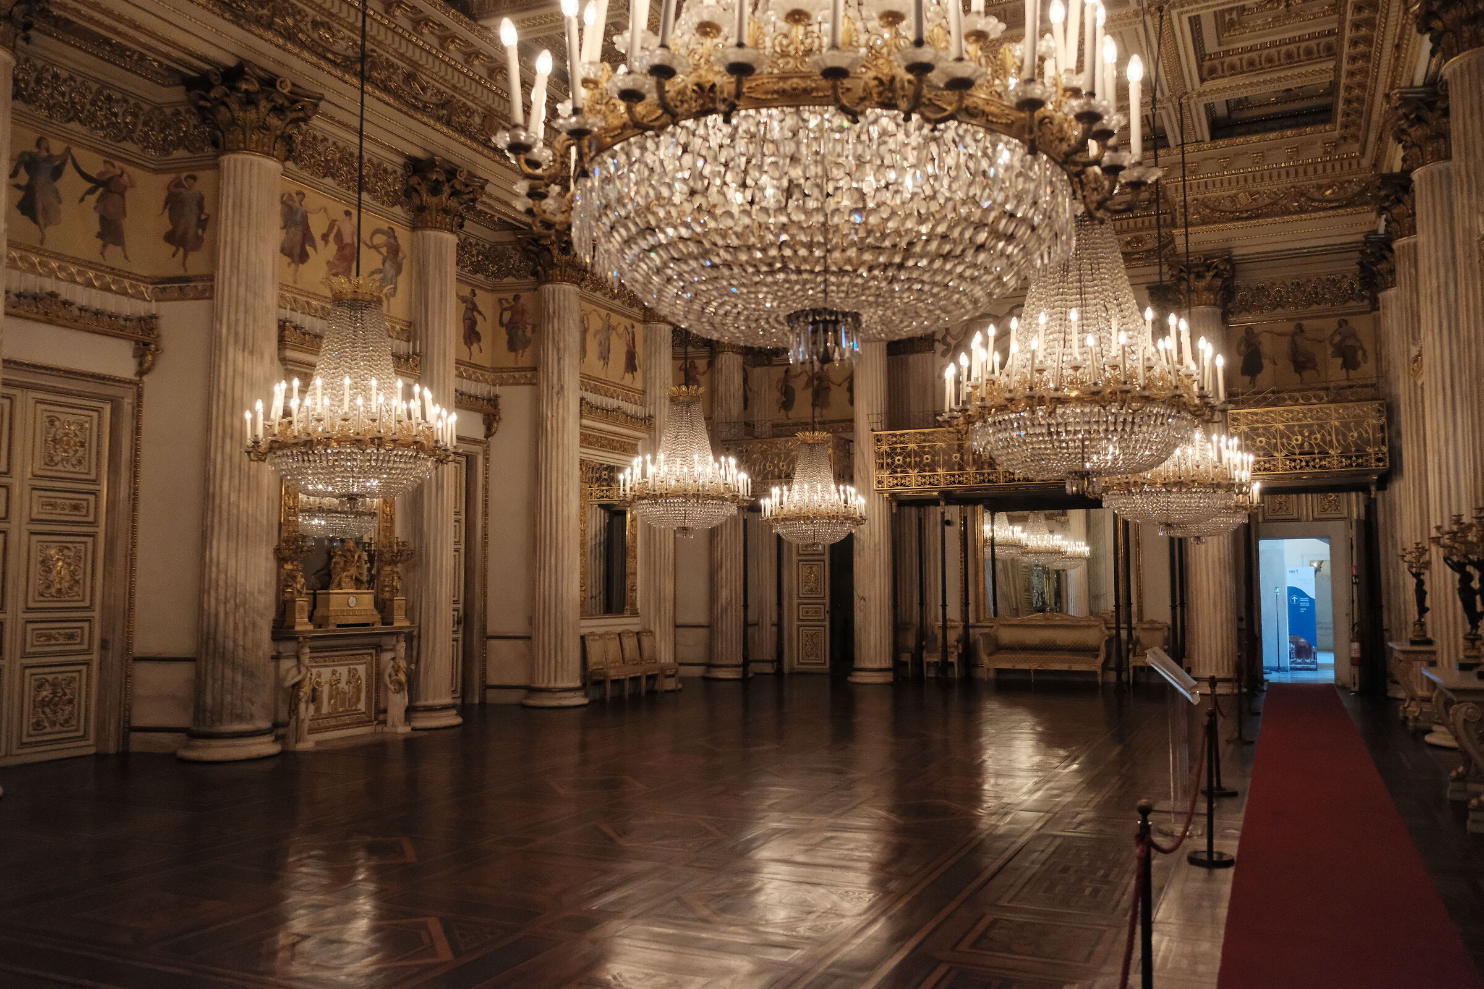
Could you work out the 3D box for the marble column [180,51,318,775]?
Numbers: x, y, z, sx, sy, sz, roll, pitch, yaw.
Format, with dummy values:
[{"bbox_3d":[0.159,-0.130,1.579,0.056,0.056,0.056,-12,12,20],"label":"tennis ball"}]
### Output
[{"bbox_3d":[-5.199,-0.846,11.581,0.988,6.975,0.988,-2,-5,26],"label":"marble column"}]

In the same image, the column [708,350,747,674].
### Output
[{"bbox_3d":[-0.251,0.353,21.102,0.923,6.118,0.923,0,-5,0],"label":"column"}]

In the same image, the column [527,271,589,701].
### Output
[{"bbox_3d":[-2.674,-0.043,16.229,0.923,6.118,0.923,0,-5,0],"label":"column"}]

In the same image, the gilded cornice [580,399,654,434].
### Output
[{"bbox_3d":[-2.023,-1.208,17.743,0.300,0.330,2.100,-3,-5,26],"label":"gilded cornice"}]

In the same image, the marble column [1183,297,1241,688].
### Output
[{"bbox_3d":[7.469,0.077,17.810,0.923,6.118,0.923,-2,-5,26],"label":"marble column"}]

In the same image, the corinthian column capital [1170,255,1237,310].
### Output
[{"bbox_3d":[7.466,-3.359,18.091,0.929,0.820,0.929,-2,-5,26],"label":"corinthian column capital"}]

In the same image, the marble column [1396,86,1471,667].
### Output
[{"bbox_3d":[7.587,-0.838,11.770,0.988,6.975,0.988,-2,-5,26],"label":"marble column"}]

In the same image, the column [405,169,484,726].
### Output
[{"bbox_3d":[-3.966,-0.636,14.114,0.988,6.975,0.988,-2,-5,26],"label":"column"}]

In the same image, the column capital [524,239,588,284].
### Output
[{"bbox_3d":[-2.734,-3.492,16.904,0.988,0.840,0.988,-2,-5,26],"label":"column capital"}]

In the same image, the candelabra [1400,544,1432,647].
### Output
[{"bbox_3d":[7.904,1.161,13.025,0.375,1.203,0.375,-2,-5,26],"label":"candelabra"}]

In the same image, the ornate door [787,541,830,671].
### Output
[{"bbox_3d":[1.334,1.684,21.524,0.789,3.557,0.069,-2,-5,26],"label":"ornate door"}]

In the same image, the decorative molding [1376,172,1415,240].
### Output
[{"bbox_3d":[8.679,-3.671,14.296,0.929,0.820,0.929,-2,-5,26],"label":"decorative molding"}]

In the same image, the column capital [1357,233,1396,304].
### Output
[{"bbox_3d":[10.056,-3.489,17.036,0.988,0.840,0.988,-2,-5,26],"label":"column capital"}]

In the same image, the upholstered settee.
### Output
[{"bbox_3d":[5.283,2.676,19.359,2.231,1.191,0.760,-2,-5,26],"label":"upholstered settee"}]

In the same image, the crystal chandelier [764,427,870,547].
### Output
[{"bbox_3d":[1.116,-0.072,17.576,1.639,1.859,1.639,0,-5,0],"label":"crystal chandelier"}]

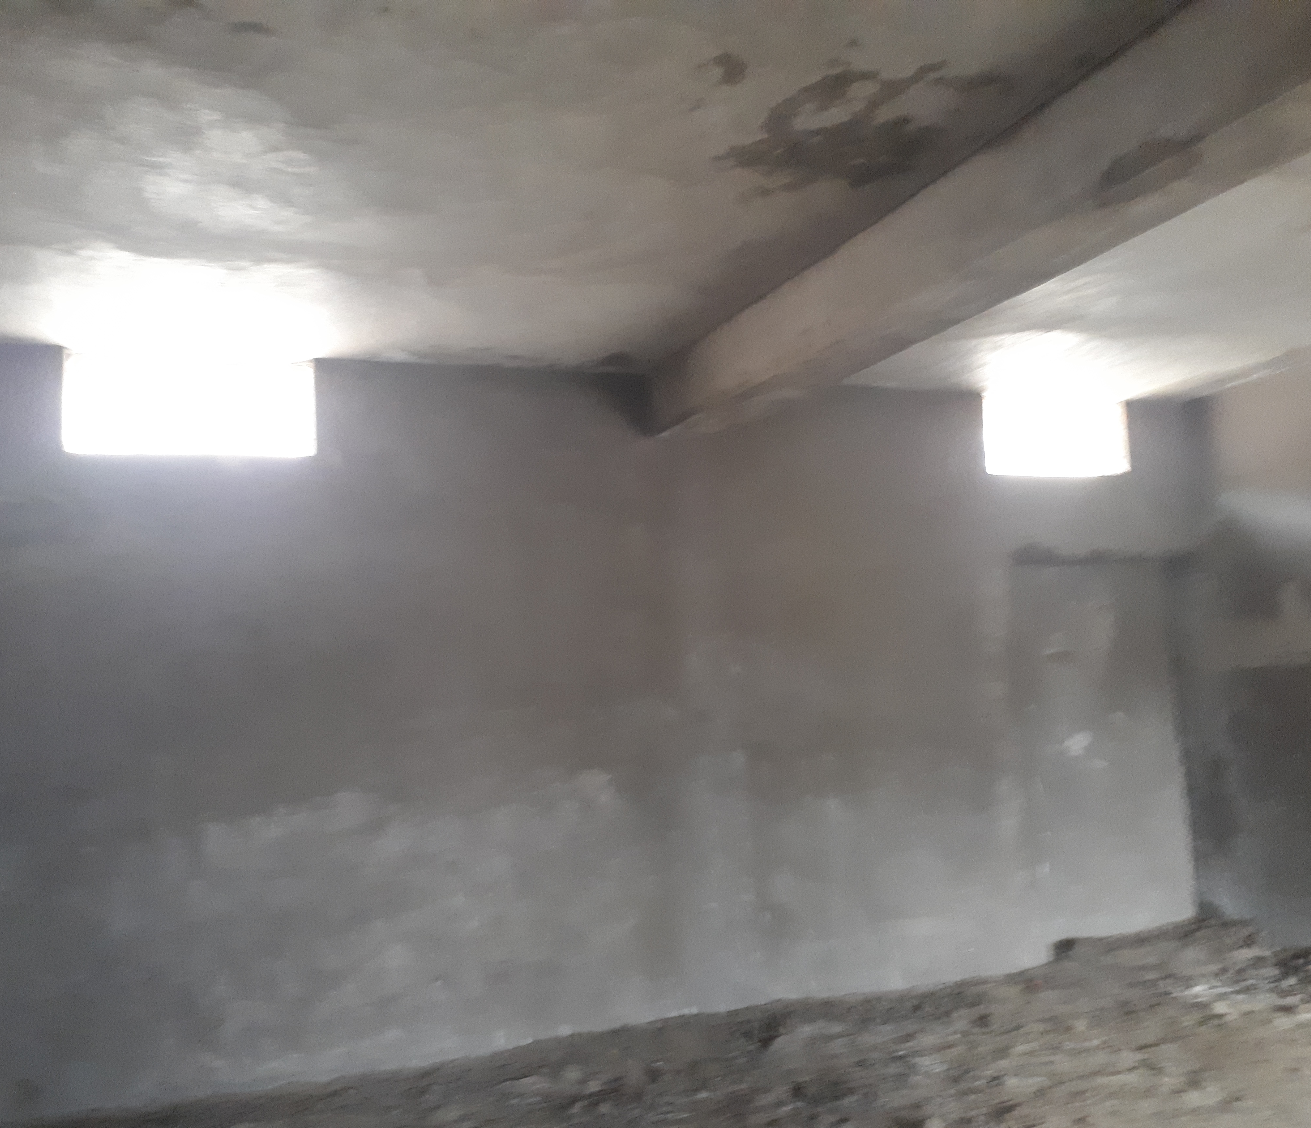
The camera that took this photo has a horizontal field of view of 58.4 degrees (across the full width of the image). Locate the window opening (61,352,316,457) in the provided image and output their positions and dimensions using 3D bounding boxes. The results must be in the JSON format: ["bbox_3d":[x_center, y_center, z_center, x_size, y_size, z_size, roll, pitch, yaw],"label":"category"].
[{"bbox_3d":[-1.906,-0.640,4.842,0.951,0.426,0.220,-1,-6,-22],"label":"window opening"}]

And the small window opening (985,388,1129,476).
[{"bbox_3d":[2.156,-0.685,6.454,0.969,0.436,0.220,-1,-6,-22],"label":"small window opening"}]

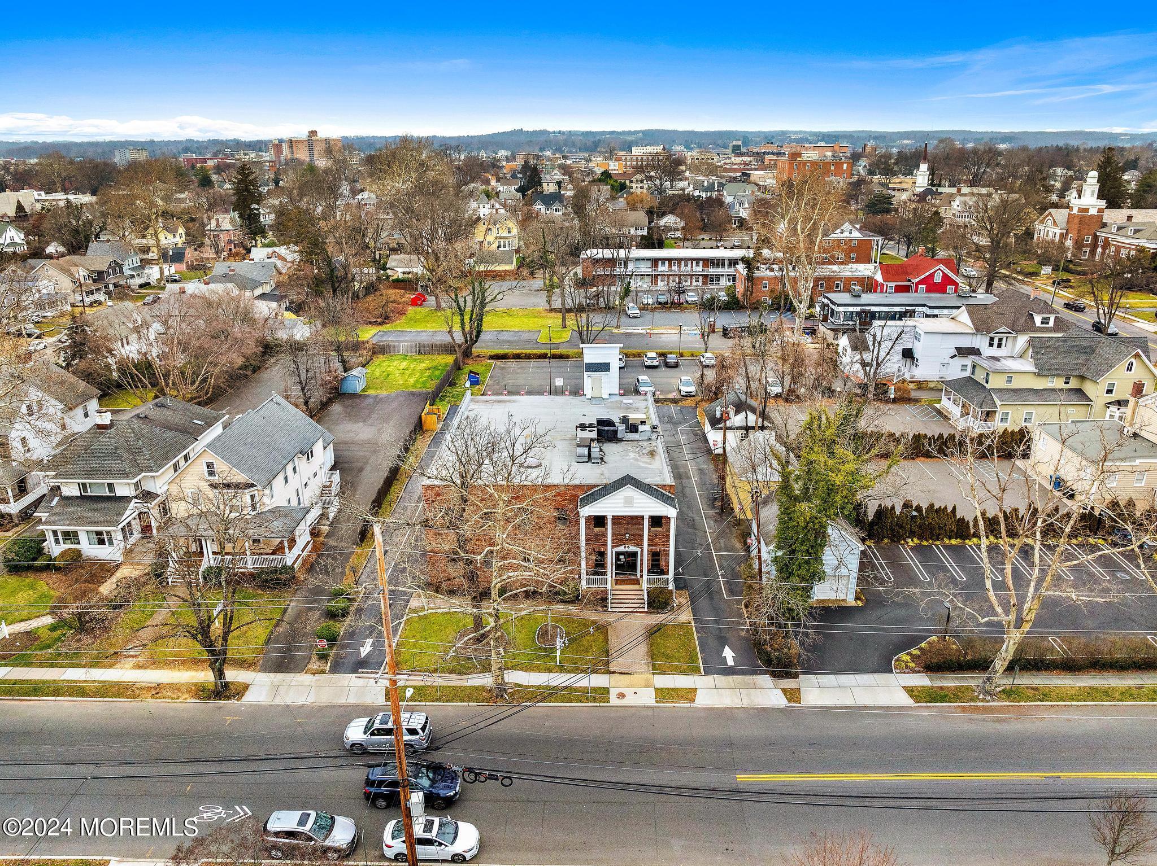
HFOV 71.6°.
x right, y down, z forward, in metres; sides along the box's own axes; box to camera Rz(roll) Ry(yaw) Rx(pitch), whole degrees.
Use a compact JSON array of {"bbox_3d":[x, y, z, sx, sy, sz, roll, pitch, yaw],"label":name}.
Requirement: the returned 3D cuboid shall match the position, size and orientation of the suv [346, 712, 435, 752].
[{"bbox_3d":[-10.370,16.290,43.920,4.830,1.790,1.920,0,20,1],"label":"suv"}]

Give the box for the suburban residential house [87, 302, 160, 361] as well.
[{"bbox_3d":[-68.587,-14.231,119.554,9.000,8.900,10.500,0,20,1],"label":"suburban residential house"}]

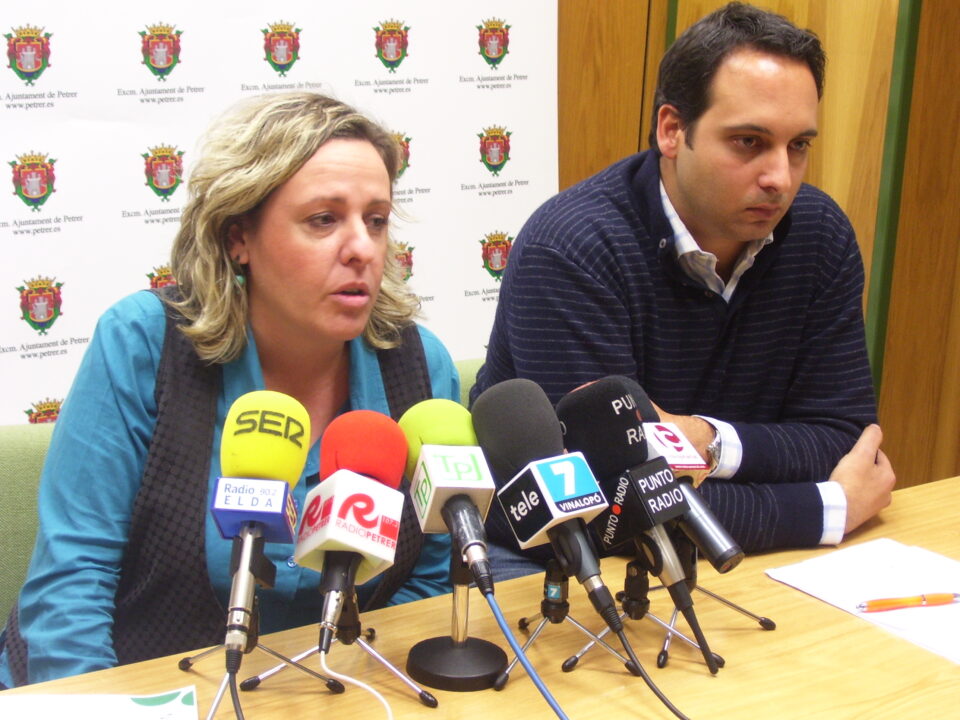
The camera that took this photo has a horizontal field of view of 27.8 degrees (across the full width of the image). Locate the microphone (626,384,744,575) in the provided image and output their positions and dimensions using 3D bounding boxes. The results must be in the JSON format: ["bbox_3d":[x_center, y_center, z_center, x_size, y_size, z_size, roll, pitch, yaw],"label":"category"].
[{"bbox_3d":[0.174,0.109,1.850,0.078,0.078,0.220,-9,52,-47],"label":"microphone"}]

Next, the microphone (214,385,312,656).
[{"bbox_3d":[-0.194,0.142,1.663,0.079,0.244,0.079,3,-30,6],"label":"microphone"}]

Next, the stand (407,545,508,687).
[{"bbox_3d":[-0.017,0.226,1.720,0.092,0.125,0.092,2,15,-3],"label":"stand"}]

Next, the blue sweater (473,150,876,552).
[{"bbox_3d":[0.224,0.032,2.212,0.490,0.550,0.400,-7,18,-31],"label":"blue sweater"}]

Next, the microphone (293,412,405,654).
[{"bbox_3d":[-0.112,0.149,1.678,0.079,0.223,0.079,23,-33,-23],"label":"microphone"}]

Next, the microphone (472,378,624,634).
[{"bbox_3d":[0.069,0.134,1.737,0.079,0.242,0.079,-10,-24,-36],"label":"microphone"}]

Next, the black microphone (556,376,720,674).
[{"bbox_3d":[0.152,0.152,1.777,0.080,0.274,0.080,-31,-9,38],"label":"black microphone"}]

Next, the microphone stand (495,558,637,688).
[{"bbox_3d":[0.064,0.217,1.781,0.142,0.118,0.126,-2,16,-18],"label":"microphone stand"}]

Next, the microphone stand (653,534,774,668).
[{"bbox_3d":[0.192,0.210,1.828,0.158,0.120,0.140,8,16,17],"label":"microphone stand"}]

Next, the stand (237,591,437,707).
[{"bbox_3d":[-0.108,0.228,1.734,0.168,0.105,0.148,6,16,9],"label":"stand"}]

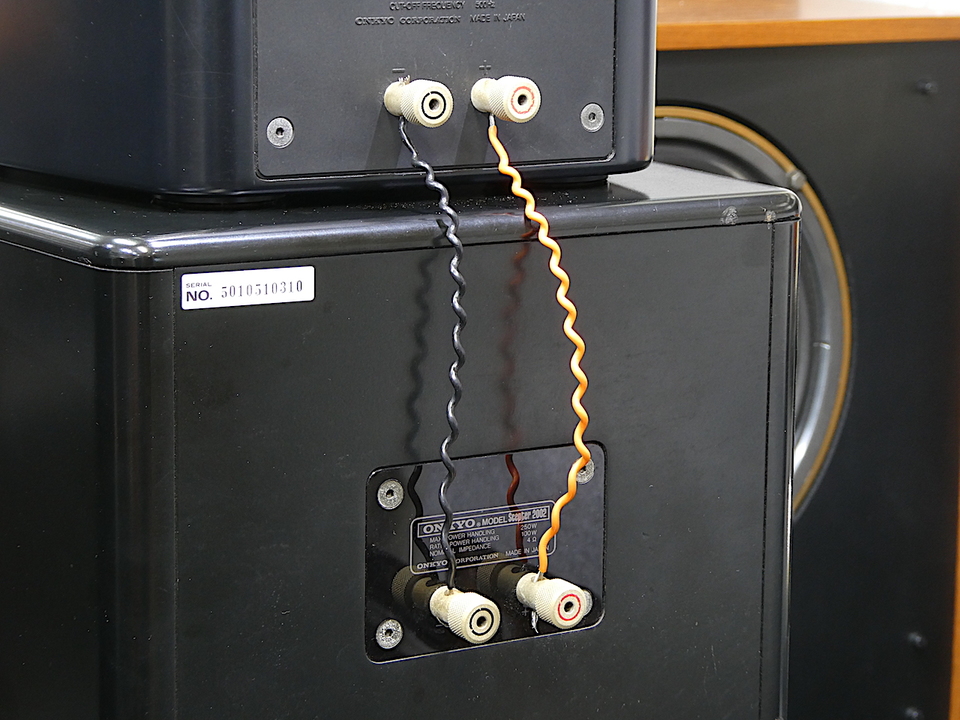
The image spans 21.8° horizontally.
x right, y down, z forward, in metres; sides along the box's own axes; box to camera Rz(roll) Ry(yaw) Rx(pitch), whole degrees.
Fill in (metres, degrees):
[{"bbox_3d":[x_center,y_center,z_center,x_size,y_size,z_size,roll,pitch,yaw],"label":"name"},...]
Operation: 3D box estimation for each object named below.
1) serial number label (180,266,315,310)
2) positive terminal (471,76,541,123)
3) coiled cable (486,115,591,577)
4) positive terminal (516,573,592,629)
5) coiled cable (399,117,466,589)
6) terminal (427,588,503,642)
[{"bbox_3d":[-0.088,-0.027,0.954,0.058,0.014,0.001,-6,12,-33],"label":"serial number label"},{"bbox_3d":[0.011,-0.110,1.048,0.019,0.019,0.027,-6,12,-33],"label":"positive terminal"},{"bbox_3d":[0.022,-0.005,1.040,0.016,0.189,0.071,-6,12,-33],"label":"coiled cable"},{"bbox_3d":[0.030,0.100,1.041,0.019,0.019,0.027,-6,12,-33],"label":"positive terminal"},{"bbox_3d":[-0.022,-0.002,1.018,0.016,0.188,0.059,-6,12,-33],"label":"coiled cable"},{"bbox_3d":[-0.006,0.104,1.017,0.019,0.019,0.027,-6,12,-33],"label":"terminal"}]

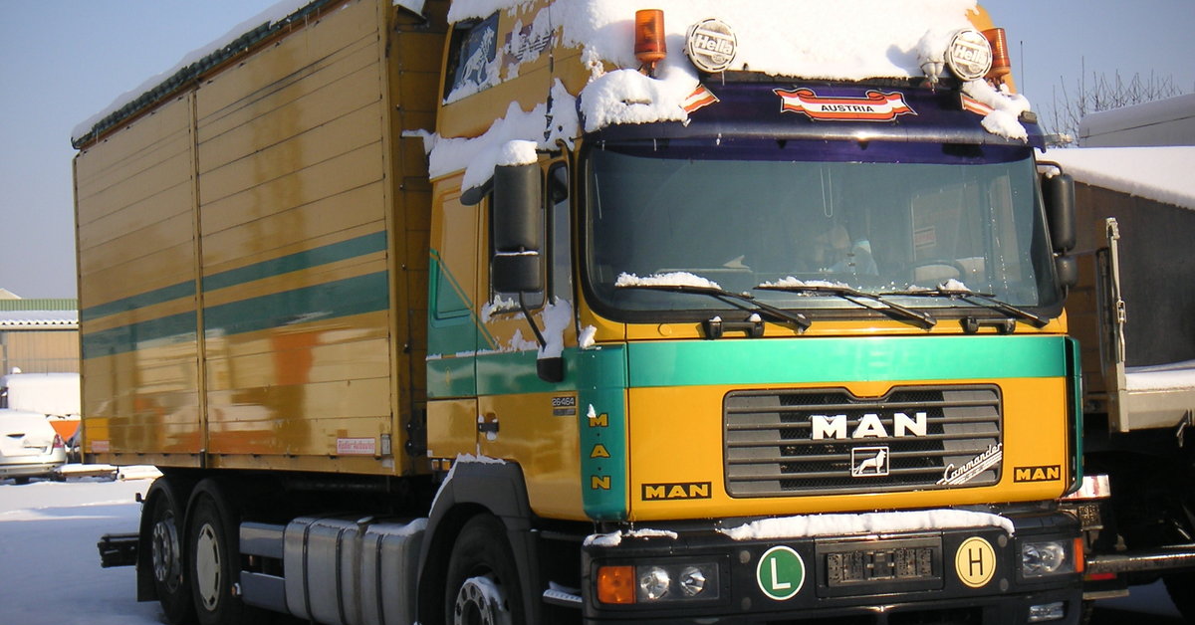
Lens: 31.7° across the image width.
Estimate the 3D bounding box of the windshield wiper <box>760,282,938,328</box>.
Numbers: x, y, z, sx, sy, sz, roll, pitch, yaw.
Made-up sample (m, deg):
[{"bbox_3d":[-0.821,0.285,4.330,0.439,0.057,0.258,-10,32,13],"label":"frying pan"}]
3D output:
[{"bbox_3d":[1.074,-0.027,8.987,0.930,0.180,0.130,0,-3,-26],"label":"windshield wiper"}]

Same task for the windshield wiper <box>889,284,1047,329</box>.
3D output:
[{"bbox_3d":[1.634,-0.019,9.298,0.930,0.165,0.140,0,-3,-26],"label":"windshield wiper"}]

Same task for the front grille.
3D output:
[{"bbox_3d":[1.121,0.541,8.897,1.400,0.440,0.100,0,-3,-26],"label":"front grille"}]

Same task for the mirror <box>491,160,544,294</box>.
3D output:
[{"bbox_3d":[-0.328,-0.344,8.724,0.200,0.540,0.120,-2,-2,2],"label":"mirror"}]

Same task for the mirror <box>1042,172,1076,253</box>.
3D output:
[{"bbox_3d":[2.193,-0.475,9.984,0.110,0.370,0.200,-4,-3,42],"label":"mirror"}]

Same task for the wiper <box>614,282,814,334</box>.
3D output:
[{"bbox_3d":[0.497,-0.021,8.756,0.870,0.190,0.170,0,-3,-26],"label":"wiper"}]

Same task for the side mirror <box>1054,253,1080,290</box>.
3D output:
[{"bbox_3d":[2.205,-0.193,9.973,0.100,0.155,0.190,-4,-3,42],"label":"side mirror"}]

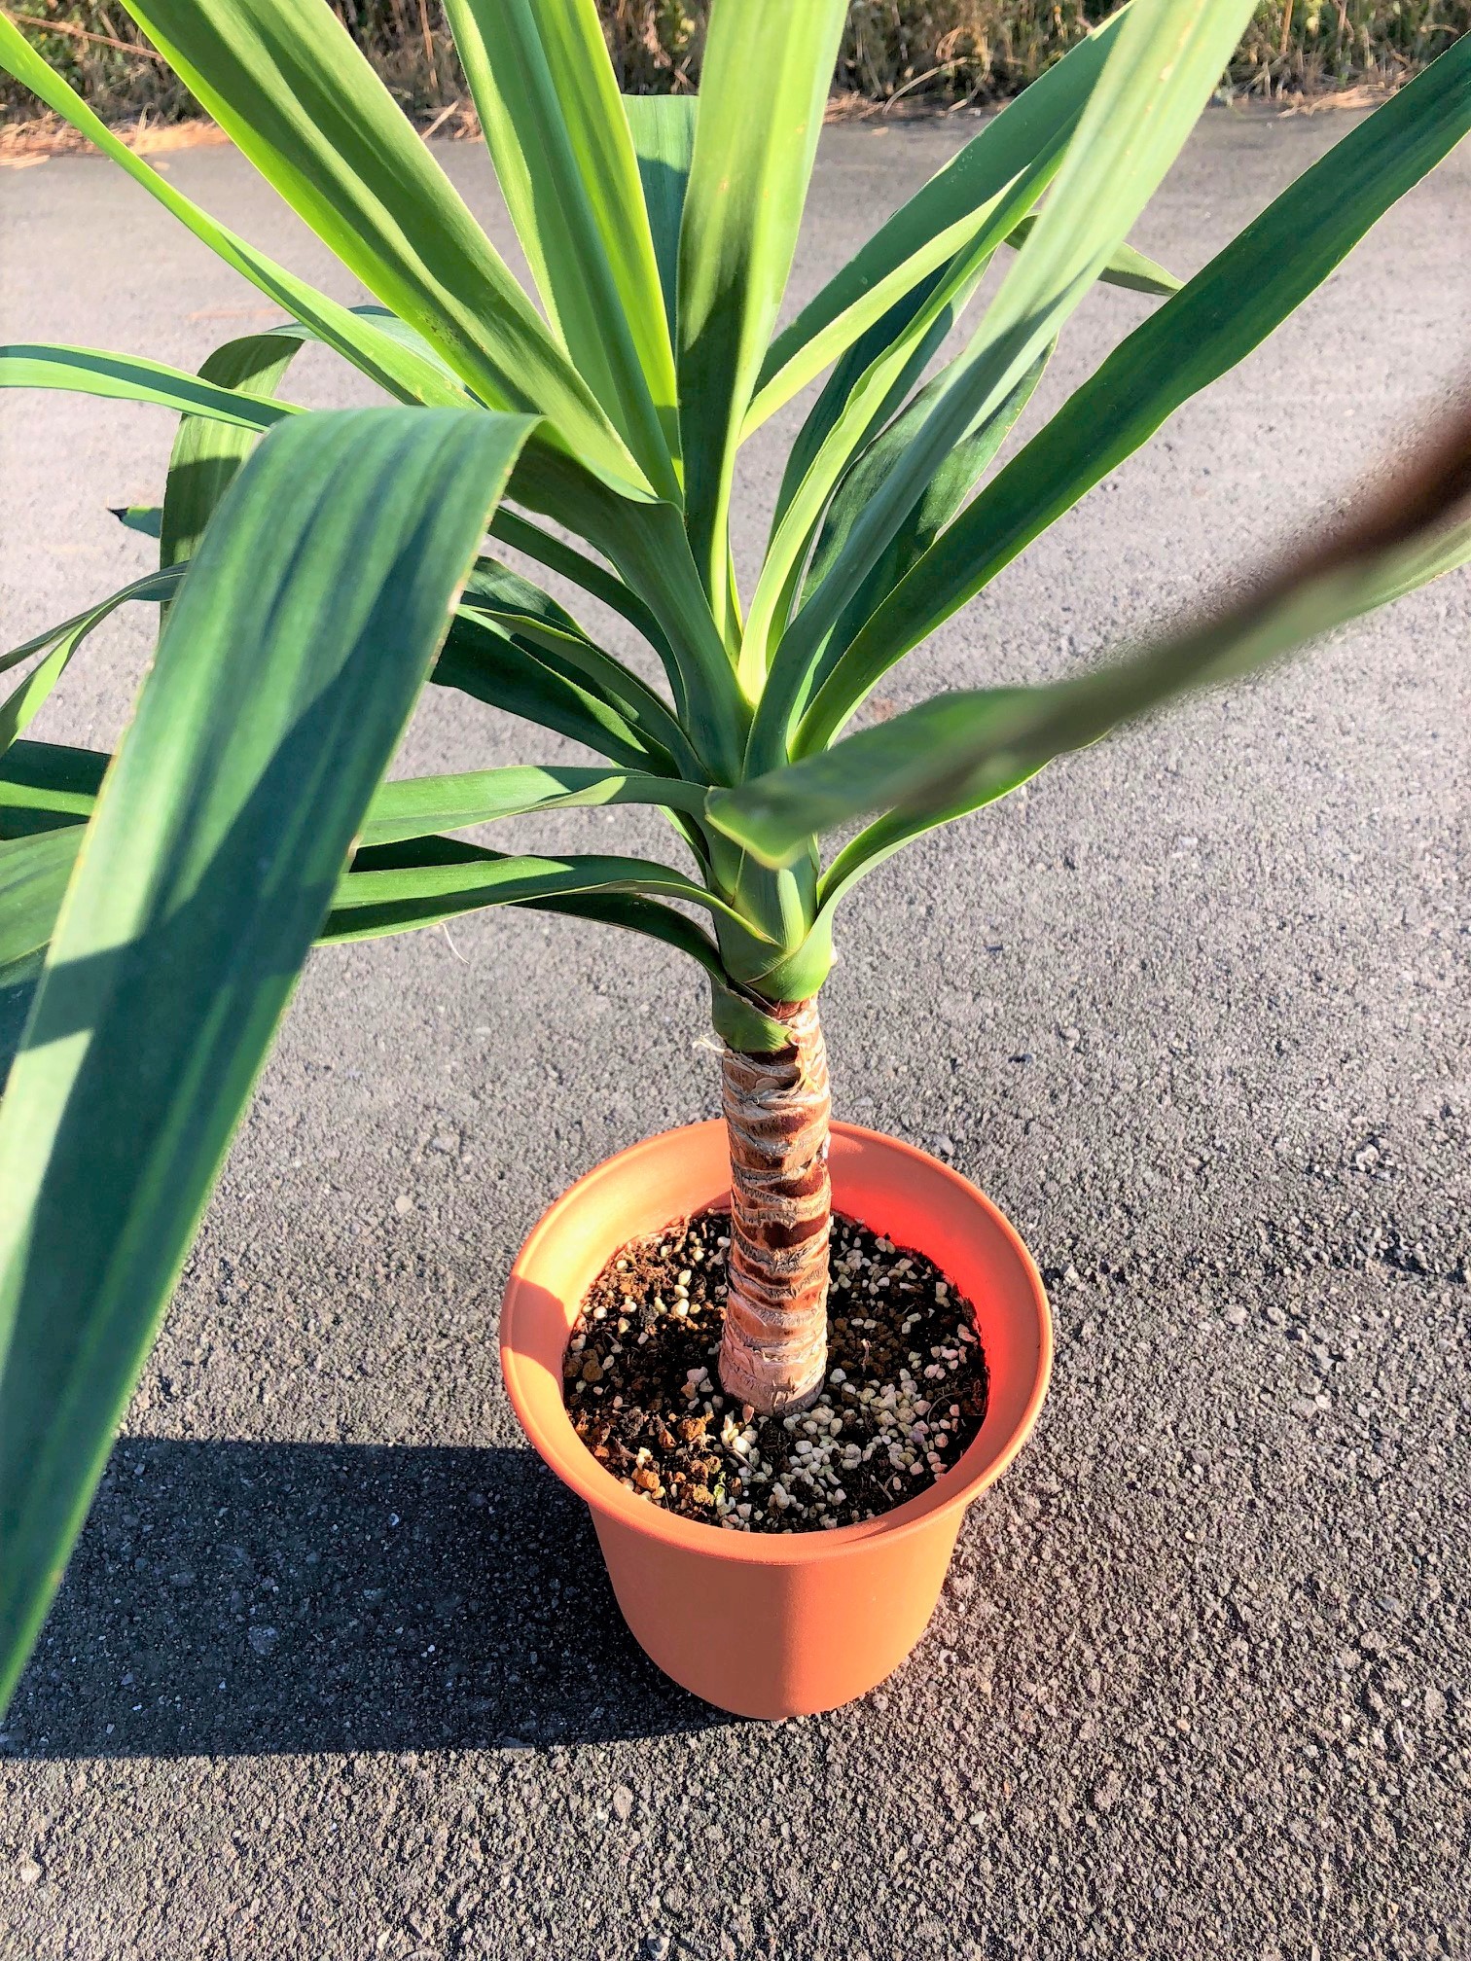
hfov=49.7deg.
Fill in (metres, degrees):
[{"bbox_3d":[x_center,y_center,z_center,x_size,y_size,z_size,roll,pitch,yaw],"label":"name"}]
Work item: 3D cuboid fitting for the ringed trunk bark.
[{"bbox_3d":[0.015,0.090,0.619,0.043,0.208,0.043,-2,40,0],"label":"ringed trunk bark"}]

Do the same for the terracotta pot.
[{"bbox_3d":[0.019,0.219,0.740,0.232,0.208,0.232,-1,40,1],"label":"terracotta pot"}]

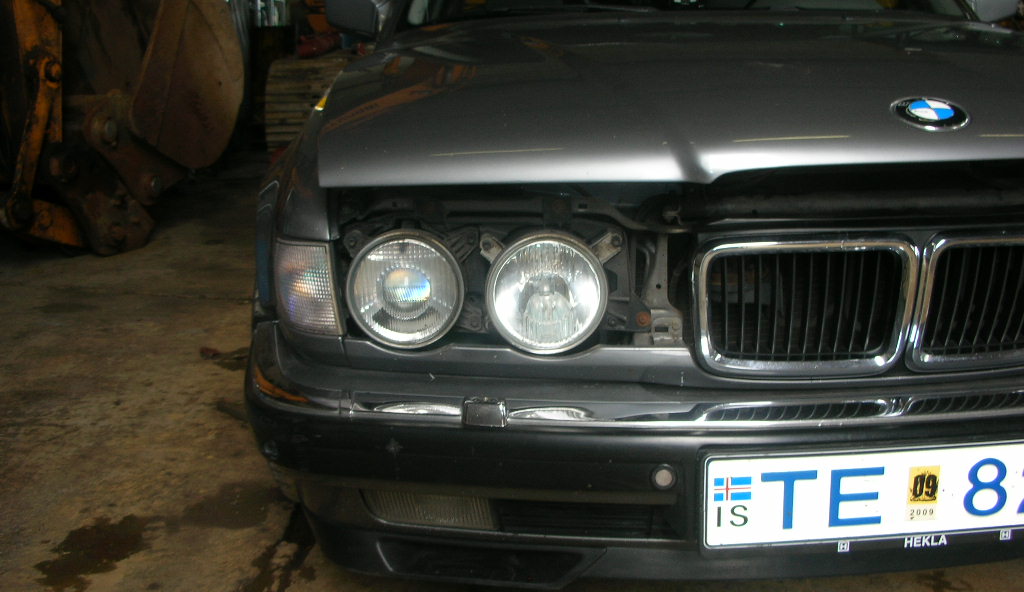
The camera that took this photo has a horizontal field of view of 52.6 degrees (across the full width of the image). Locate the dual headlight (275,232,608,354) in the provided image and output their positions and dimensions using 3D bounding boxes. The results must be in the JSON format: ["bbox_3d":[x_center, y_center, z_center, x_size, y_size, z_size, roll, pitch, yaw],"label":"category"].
[{"bbox_3d":[-0.100,-0.010,1.405,0.455,0.160,0.180,0,15,0],"label":"dual headlight"}]

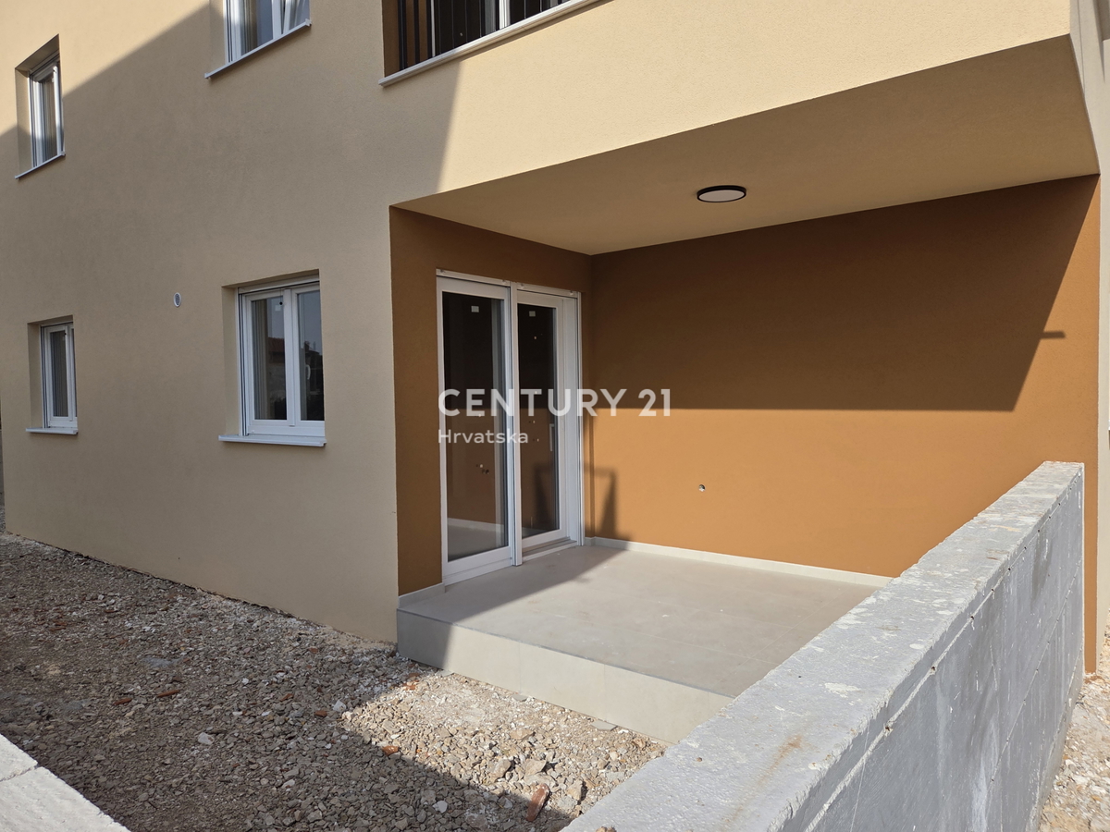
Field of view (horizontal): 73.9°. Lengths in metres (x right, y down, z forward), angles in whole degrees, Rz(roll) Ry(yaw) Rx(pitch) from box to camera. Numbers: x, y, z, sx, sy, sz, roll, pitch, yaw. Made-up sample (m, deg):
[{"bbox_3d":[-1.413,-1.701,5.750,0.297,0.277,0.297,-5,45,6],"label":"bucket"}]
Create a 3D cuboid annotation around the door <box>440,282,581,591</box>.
[{"bbox_3d":[-0.330,0.069,5.991,0.120,2.273,1.759,1,2,38],"label":"door"}]

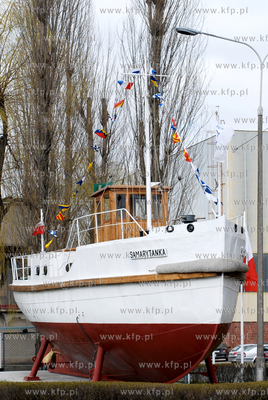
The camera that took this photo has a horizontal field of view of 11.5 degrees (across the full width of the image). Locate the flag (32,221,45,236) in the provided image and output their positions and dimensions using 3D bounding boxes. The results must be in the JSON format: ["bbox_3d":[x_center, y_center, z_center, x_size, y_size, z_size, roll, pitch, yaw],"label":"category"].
[{"bbox_3d":[-3.326,0.992,46.500,0.420,0.520,0.180,0,-6,0],"label":"flag"}]

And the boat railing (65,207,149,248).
[{"bbox_3d":[-0.817,0.817,37.600,0.400,0.850,4.700,3,-7,-28],"label":"boat railing"}]

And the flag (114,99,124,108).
[{"bbox_3d":[-0.433,-2.873,39.884,0.329,0.299,0.070,0,-6,9],"label":"flag"}]

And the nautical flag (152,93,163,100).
[{"bbox_3d":[0.710,-3.091,40.000,0.300,0.230,0.100,0,-5,10],"label":"nautical flag"}]

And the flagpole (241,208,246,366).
[{"bbox_3d":[3.861,3.361,47.000,0.080,5.900,0.080,1,-5,0],"label":"flagpole"}]

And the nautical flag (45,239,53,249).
[{"bbox_3d":[-2.928,1.505,46.000,0.280,0.330,0.140,0,-6,0],"label":"nautical flag"}]

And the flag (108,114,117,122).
[{"bbox_3d":[-0.540,-2.057,33.700,0.220,0.210,0.080,0,-5,0],"label":"flag"}]

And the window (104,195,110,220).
[{"bbox_3d":[-0.873,0.247,44.000,0.060,0.830,0.360,3,-7,-32],"label":"window"}]

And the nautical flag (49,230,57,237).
[{"bbox_3d":[-2.772,1.157,45.700,0.290,0.240,0.140,0,-6,0],"label":"nautical flag"}]

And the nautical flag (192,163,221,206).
[{"bbox_3d":[1.949,-0.417,35.900,0.300,1.150,1.200,3,-6,-25],"label":"nautical flag"}]

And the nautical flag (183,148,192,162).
[{"bbox_3d":[1.527,-1.269,37.900,0.280,0.410,0.100,0,-5,10],"label":"nautical flag"}]

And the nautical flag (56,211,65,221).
[{"bbox_3d":[-2.500,0.543,45.600,0.310,0.320,0.100,-1,-6,15],"label":"nautical flag"}]

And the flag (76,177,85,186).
[{"bbox_3d":[-1.765,-0.614,44.300,0.300,0.310,0.100,-1,-6,15],"label":"flag"}]

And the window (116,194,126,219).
[{"bbox_3d":[-0.384,0.215,41.000,0.320,0.750,0.060,3,-6,-20],"label":"window"}]

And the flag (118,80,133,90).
[{"bbox_3d":[-0.235,-3.363,39.219,0.426,0.294,0.070,0,-6,9],"label":"flag"}]

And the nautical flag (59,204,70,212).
[{"bbox_3d":[-2.304,0.282,44.266,0.414,0.282,0.070,0,-6,9],"label":"nautical flag"}]

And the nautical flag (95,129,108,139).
[{"bbox_3d":[-0.999,-2.044,41.045,0.400,0.323,0.070,0,-6,9],"label":"nautical flag"}]

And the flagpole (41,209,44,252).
[{"bbox_3d":[-3.152,1.061,46.000,0.070,1.500,0.070,-1,-5,0],"label":"flagpole"}]

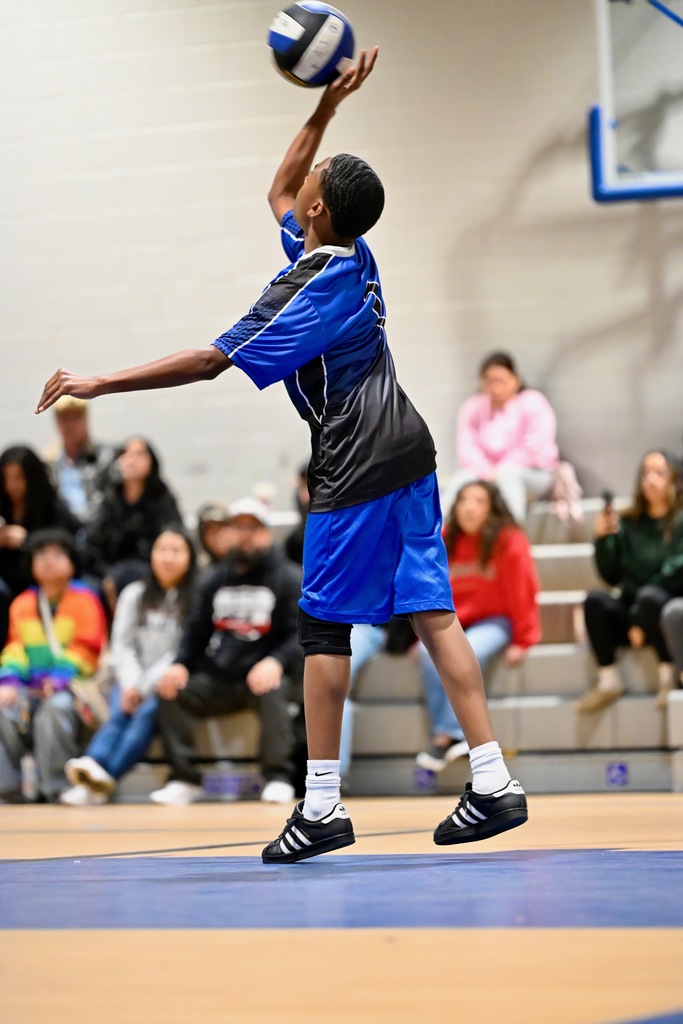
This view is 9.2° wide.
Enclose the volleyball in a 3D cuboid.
[{"bbox_3d":[-0.074,-1.140,10.420,0.210,0.210,0.210,-2,-3,0],"label":"volleyball"}]

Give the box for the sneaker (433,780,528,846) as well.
[{"bbox_3d":[0.343,0.734,10.450,0.277,0.122,0.104,-22,-14,35],"label":"sneaker"}]

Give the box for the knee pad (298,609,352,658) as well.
[{"bbox_3d":[-0.039,0.274,10.380,0.130,0.160,0.120,-2,-3,0],"label":"knee pad"}]

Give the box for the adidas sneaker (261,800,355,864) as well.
[{"bbox_3d":[-0.078,0.775,10.380,0.277,0.122,0.104,-19,-12,32],"label":"adidas sneaker"}]

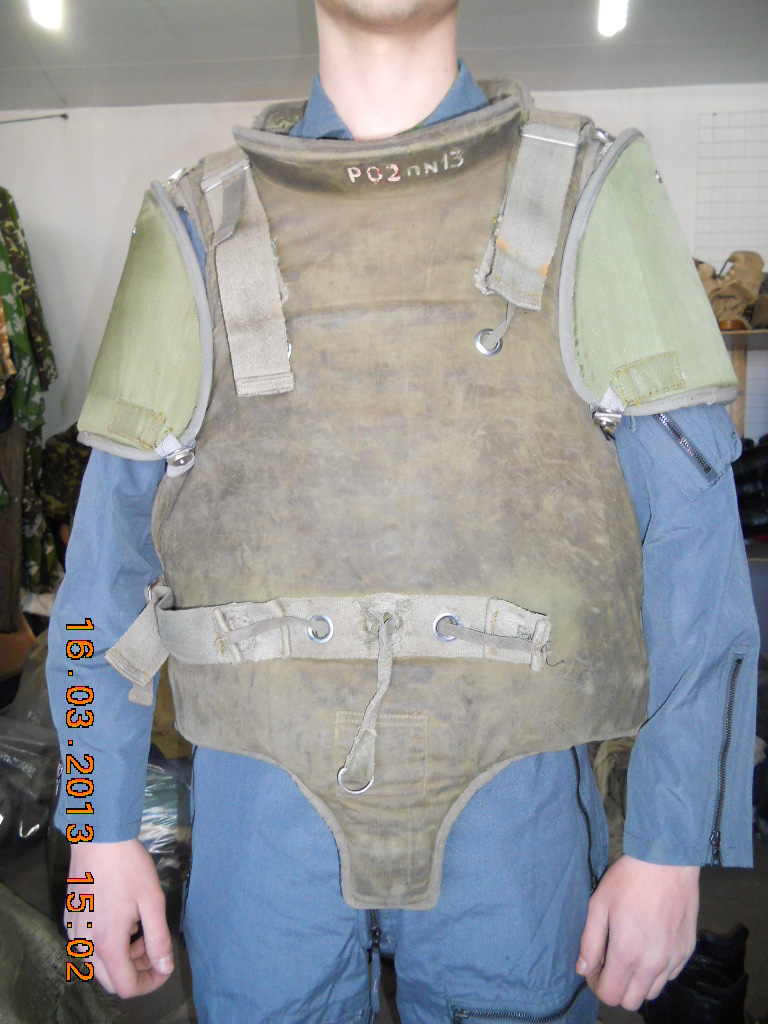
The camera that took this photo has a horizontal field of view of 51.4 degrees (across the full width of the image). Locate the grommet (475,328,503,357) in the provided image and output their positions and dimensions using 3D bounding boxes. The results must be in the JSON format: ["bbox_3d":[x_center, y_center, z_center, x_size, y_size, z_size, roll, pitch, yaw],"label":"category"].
[{"bbox_3d":[0.081,-0.131,0.615,0.021,0.021,0.004,0,0,0],"label":"grommet"}]

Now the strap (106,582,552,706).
[{"bbox_3d":[-0.056,0.115,0.663,0.383,0.113,0.083,0,7,10],"label":"strap"}]

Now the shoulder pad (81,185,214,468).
[{"bbox_3d":[-0.193,-0.160,0.690,0.130,0.245,0.130,8,7,18],"label":"shoulder pad"}]

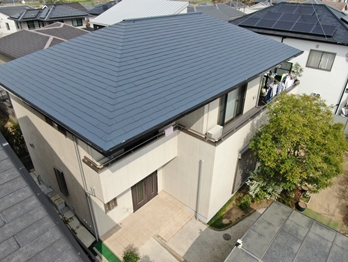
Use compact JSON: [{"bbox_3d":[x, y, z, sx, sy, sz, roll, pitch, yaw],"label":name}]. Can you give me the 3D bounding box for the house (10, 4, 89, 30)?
[{"bbox_3d":[-19.318,-16.060,39.063,9.200,7.400,12.200,18,34,28],"label":"house"}]

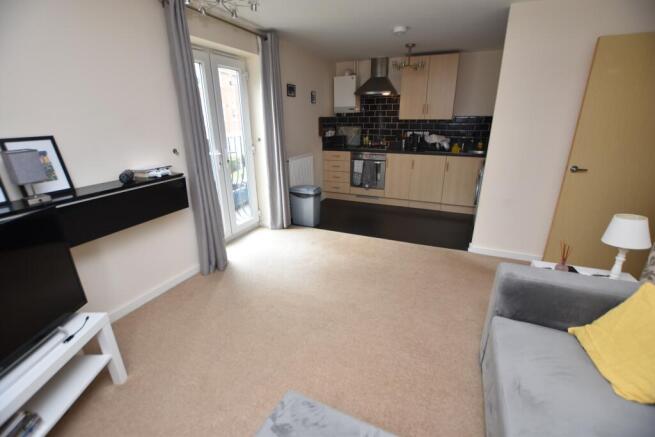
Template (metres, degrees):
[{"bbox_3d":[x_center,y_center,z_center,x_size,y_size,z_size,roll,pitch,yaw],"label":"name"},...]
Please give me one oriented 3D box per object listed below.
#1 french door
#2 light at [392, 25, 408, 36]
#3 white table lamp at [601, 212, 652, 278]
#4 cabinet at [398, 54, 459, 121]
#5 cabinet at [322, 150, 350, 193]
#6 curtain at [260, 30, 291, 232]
[{"bbox_3d":[-1.226,-0.742,3.159,0.090,2.110,1.120,8,21,24],"label":"french door"},{"bbox_3d":[0.840,-2.137,3.126,0.150,0.070,0.150,8,21,24],"label":"light"},{"bbox_3d":[1.776,0.178,1.625,0.210,0.390,0.210,8,21,24],"label":"white table lamp"},{"bbox_3d":[1.609,-2.036,4.319,0.790,0.900,0.330,8,21,24],"label":"cabinet"},{"bbox_3d":[0.320,-0.907,5.197,0.505,0.750,0.560,8,21,24],"label":"cabinet"},{"bbox_3d":[-0.628,-0.973,3.443,0.150,2.310,0.230,8,21,24],"label":"curtain"}]

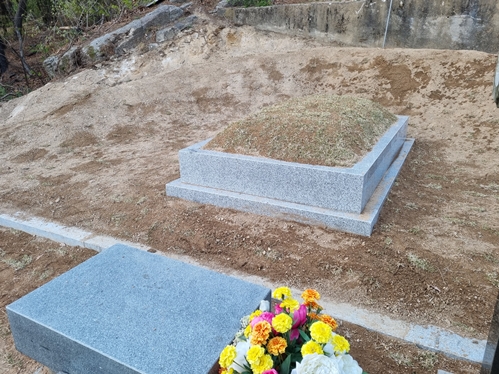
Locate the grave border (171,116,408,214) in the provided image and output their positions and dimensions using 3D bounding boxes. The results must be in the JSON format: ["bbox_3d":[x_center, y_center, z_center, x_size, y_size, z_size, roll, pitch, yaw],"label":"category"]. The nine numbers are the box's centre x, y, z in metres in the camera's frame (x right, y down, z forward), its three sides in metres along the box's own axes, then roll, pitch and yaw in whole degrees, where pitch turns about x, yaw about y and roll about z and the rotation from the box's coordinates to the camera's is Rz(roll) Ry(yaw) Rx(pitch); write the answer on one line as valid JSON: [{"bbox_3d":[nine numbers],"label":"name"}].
[{"bbox_3d":[0.672,-0.449,4.035,1.609,0.292,2.483,9,23,27],"label":"grave border"}]

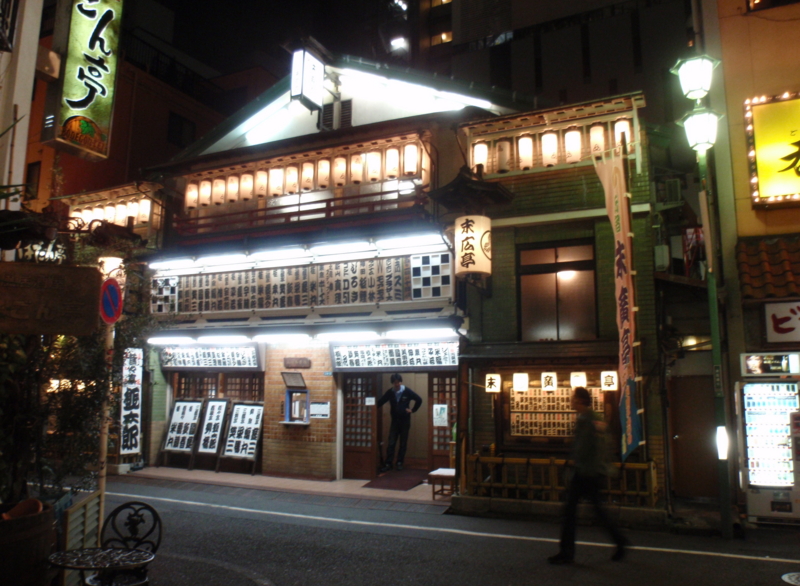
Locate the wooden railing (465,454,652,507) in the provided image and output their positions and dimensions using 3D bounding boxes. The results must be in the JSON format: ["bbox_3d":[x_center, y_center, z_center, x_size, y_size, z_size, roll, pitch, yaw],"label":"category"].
[{"bbox_3d":[1.981,2.360,8.231,2.389,0.530,0.140,-4,-8,25],"label":"wooden railing"}]

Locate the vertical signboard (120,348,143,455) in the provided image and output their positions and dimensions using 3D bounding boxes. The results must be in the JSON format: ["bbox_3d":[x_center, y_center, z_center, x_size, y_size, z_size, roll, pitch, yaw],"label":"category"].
[{"bbox_3d":[-5.050,2.030,12.199,0.347,1.948,0.080,2,-7,-23],"label":"vertical signboard"}]

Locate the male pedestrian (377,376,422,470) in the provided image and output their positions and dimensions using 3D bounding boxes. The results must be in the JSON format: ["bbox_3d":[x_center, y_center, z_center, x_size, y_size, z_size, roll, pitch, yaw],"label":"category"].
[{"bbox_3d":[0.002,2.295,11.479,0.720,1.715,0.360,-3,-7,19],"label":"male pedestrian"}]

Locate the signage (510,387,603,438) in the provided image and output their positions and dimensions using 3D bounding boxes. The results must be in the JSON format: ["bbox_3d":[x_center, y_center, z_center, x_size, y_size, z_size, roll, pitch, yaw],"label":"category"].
[{"bbox_3d":[2.255,1.708,9.355,1.310,0.688,0.051,-4,-9,25],"label":"signage"}]

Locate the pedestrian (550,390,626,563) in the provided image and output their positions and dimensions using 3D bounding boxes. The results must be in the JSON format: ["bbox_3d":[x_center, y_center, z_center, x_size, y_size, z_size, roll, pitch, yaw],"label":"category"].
[{"bbox_3d":[1.862,1.804,6.527,0.759,1.721,0.506,-2,-9,12],"label":"pedestrian"}]

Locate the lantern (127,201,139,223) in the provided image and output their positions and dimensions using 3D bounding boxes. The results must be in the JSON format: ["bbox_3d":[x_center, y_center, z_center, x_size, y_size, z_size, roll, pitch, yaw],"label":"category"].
[{"bbox_3d":[-5.391,-1.626,13.066,0.215,0.500,0.215,-4,-8,25],"label":"lantern"}]

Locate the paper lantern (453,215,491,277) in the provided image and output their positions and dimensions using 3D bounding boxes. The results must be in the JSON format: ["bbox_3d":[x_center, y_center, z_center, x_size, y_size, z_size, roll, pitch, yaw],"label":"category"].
[{"bbox_3d":[1.055,-0.670,9.380,0.536,0.810,0.536,0,-9,0],"label":"paper lantern"}]

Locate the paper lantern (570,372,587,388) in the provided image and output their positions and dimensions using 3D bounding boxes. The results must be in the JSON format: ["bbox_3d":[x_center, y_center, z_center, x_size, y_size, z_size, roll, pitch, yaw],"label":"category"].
[{"bbox_3d":[2.387,1.179,8.638,0.218,0.258,0.218,-4,-9,25],"label":"paper lantern"}]

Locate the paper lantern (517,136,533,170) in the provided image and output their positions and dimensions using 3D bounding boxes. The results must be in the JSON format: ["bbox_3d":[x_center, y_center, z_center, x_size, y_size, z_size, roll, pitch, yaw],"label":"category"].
[{"bbox_3d":[1.891,-2.131,9.827,0.243,0.516,0.243,-4,-9,25],"label":"paper lantern"}]

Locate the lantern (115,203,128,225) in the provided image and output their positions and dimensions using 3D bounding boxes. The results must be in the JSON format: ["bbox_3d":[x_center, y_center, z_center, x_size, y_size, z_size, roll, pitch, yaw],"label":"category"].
[{"bbox_3d":[-5.757,-1.643,13.377,0.243,0.516,0.243,-4,-9,25],"label":"lantern"}]

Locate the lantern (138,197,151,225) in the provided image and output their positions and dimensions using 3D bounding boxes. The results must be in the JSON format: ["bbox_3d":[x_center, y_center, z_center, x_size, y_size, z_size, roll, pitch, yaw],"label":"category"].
[{"bbox_3d":[-5.159,-1.670,13.098,0.243,0.516,0.243,-4,-9,25],"label":"lantern"}]

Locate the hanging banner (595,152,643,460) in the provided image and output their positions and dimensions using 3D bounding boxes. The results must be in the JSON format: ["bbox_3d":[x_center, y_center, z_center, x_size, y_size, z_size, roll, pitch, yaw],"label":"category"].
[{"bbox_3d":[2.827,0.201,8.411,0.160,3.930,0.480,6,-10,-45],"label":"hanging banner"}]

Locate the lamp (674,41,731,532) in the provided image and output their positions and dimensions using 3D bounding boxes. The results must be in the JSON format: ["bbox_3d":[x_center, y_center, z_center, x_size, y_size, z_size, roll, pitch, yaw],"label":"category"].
[{"bbox_3d":[3.536,-0.093,7.361,0.560,5.540,0.560,-4,-8,25],"label":"lamp"}]

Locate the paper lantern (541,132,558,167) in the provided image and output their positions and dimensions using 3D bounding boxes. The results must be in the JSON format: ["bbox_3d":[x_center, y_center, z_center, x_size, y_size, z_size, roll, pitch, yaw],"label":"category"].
[{"bbox_3d":[2.221,-2.133,9.583,0.215,0.500,0.215,-4,-8,25],"label":"paper lantern"}]

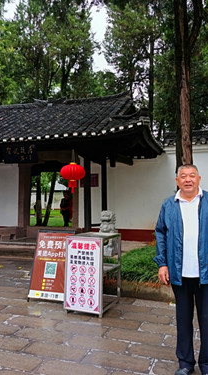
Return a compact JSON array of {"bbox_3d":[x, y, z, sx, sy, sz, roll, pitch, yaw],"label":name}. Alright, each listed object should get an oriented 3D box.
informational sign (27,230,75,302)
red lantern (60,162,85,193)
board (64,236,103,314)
[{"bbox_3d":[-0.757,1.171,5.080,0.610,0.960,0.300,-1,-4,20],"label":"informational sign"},{"bbox_3d":[-0.822,-0.261,9.250,0.670,0.820,0.670,0,-4,0],"label":"red lantern"},{"bbox_3d":[-0.253,1.097,4.360,0.495,0.920,0.040,-1,-4,20],"label":"board"}]

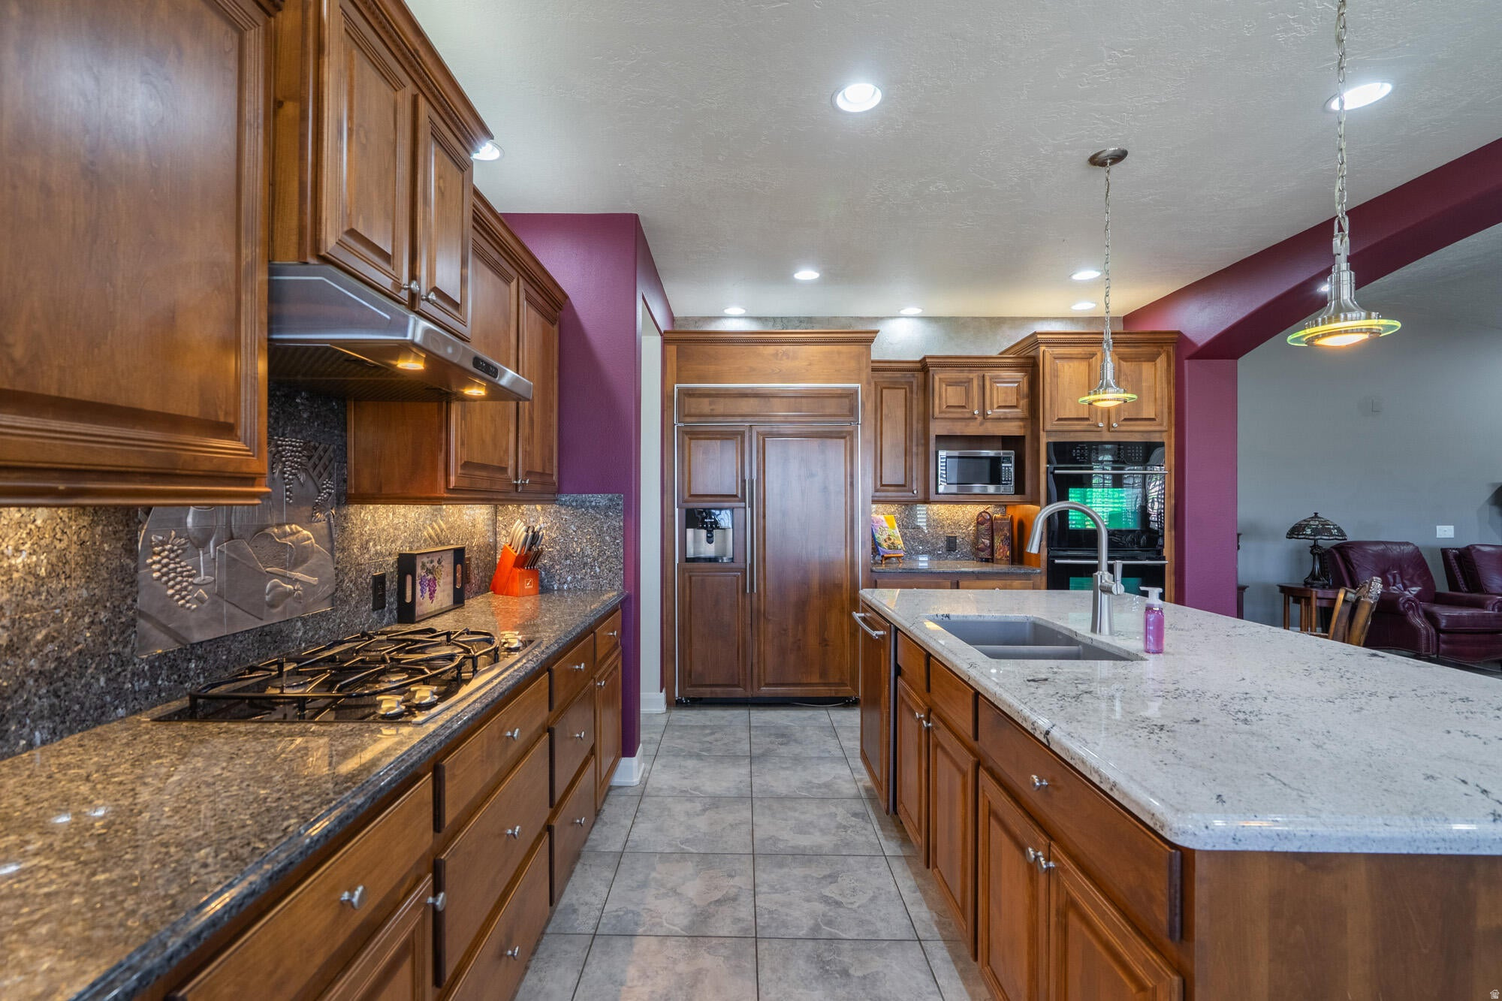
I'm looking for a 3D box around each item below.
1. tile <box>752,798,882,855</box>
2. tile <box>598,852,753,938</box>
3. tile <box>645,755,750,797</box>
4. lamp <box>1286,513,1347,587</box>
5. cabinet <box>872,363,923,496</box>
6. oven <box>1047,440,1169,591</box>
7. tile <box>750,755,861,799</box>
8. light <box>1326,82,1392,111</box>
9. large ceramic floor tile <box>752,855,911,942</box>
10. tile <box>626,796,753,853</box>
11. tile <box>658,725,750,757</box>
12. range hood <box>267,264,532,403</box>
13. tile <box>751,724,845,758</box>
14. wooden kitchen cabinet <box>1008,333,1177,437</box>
[{"bbox_3d":[0.262,1.377,2.824,0.500,0.010,0.500,0,0,-1],"label":"tile"},{"bbox_3d":[-0.240,1.371,2.329,0.505,0.012,0.488,0,0,-1],"label":"tile"},{"bbox_3d":[-0.255,1.377,3.327,0.500,0.010,0.500,0,0,-1],"label":"tile"},{"bbox_3d":[4.998,0.443,5.900,0.415,0.645,0.415,0,0,-1],"label":"lamp"},{"bbox_3d":[1.020,-0.483,4.880,0.420,0.985,0.350,0,0,-1],"label":"cabinet"},{"bbox_3d":[2.300,0.272,4.585,0.762,1.310,0.610,0,0,-1],"label":"oven"},{"bbox_3d":[0.260,1.379,3.320,0.500,0.010,0.500,0,0,-1],"label":"tile"},{"bbox_3d":[2.058,-1.374,2.260,0.175,0.030,0.175,0,0,-1],"label":"light"},{"bbox_3d":[0.268,1.374,2.334,0.505,0.012,0.488,0,0,-1],"label":"large ceramic floor tile"},{"bbox_3d":[-0.244,1.371,2.817,0.505,0.012,0.488,0,0,-1],"label":"tile"},{"bbox_3d":[-0.253,1.371,3.793,0.505,0.012,0.488,0,0,-1],"label":"tile"},{"bbox_3d":[-0.970,-0.397,1.715,0.555,0.155,0.762,0,0,-1],"label":"range hood"},{"bbox_3d":[0.255,1.374,3.798,0.505,0.012,0.488,0,0,-1],"label":"tile"},{"bbox_3d":[2.310,-0.752,4.630,0.930,0.670,0.650,0,0,-1],"label":"wooden kitchen cabinet"}]

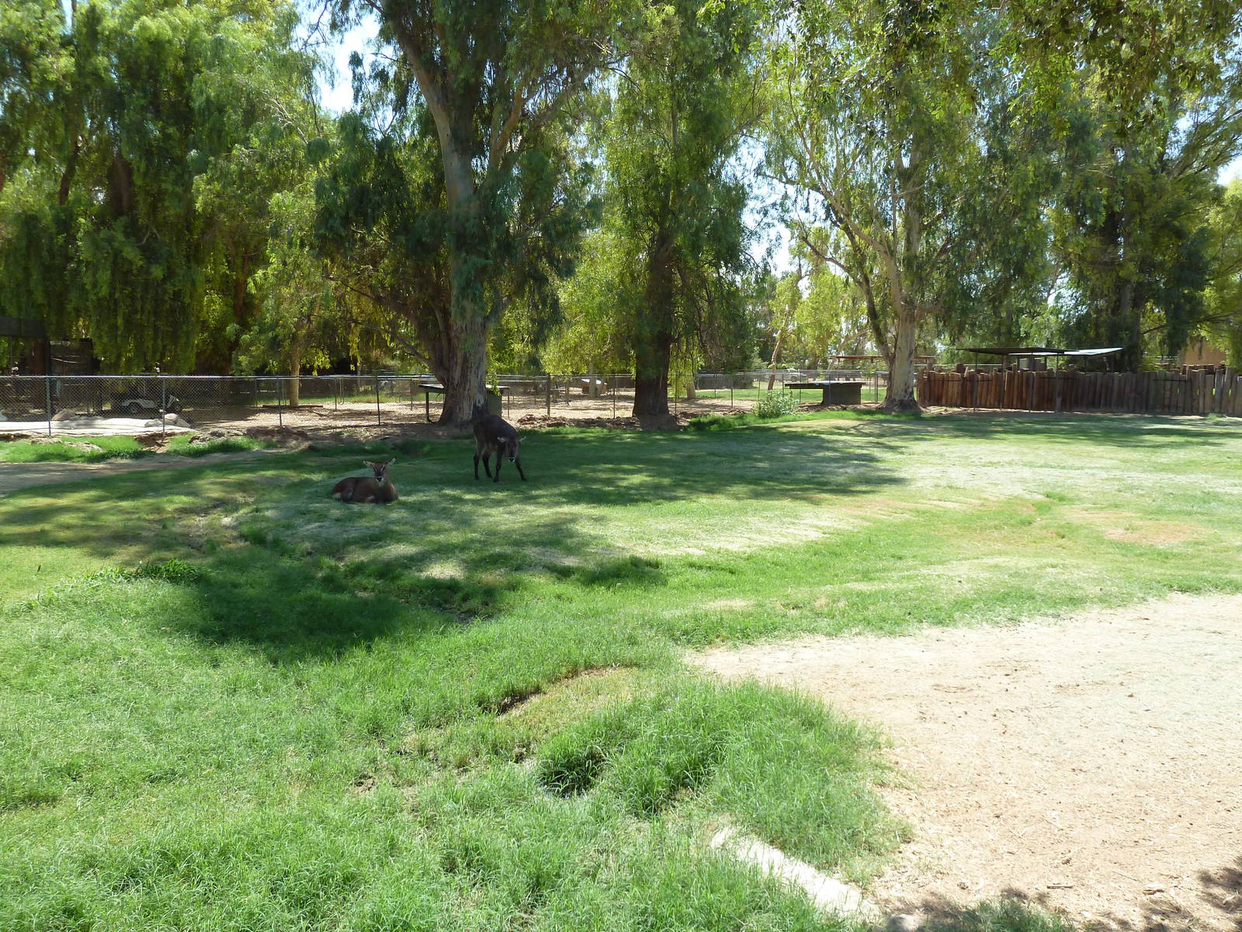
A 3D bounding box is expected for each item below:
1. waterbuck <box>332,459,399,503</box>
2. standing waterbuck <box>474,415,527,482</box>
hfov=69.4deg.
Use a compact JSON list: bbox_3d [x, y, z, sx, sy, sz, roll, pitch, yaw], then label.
[{"bbox_3d":[-3.670,0.195,12.850,1.080,0.640,0.490,4,7,32],"label":"waterbuck"},{"bbox_3d":[-2.020,-0.290,14.900,0.460,1.120,1.250,-5,8,-38],"label":"standing waterbuck"}]

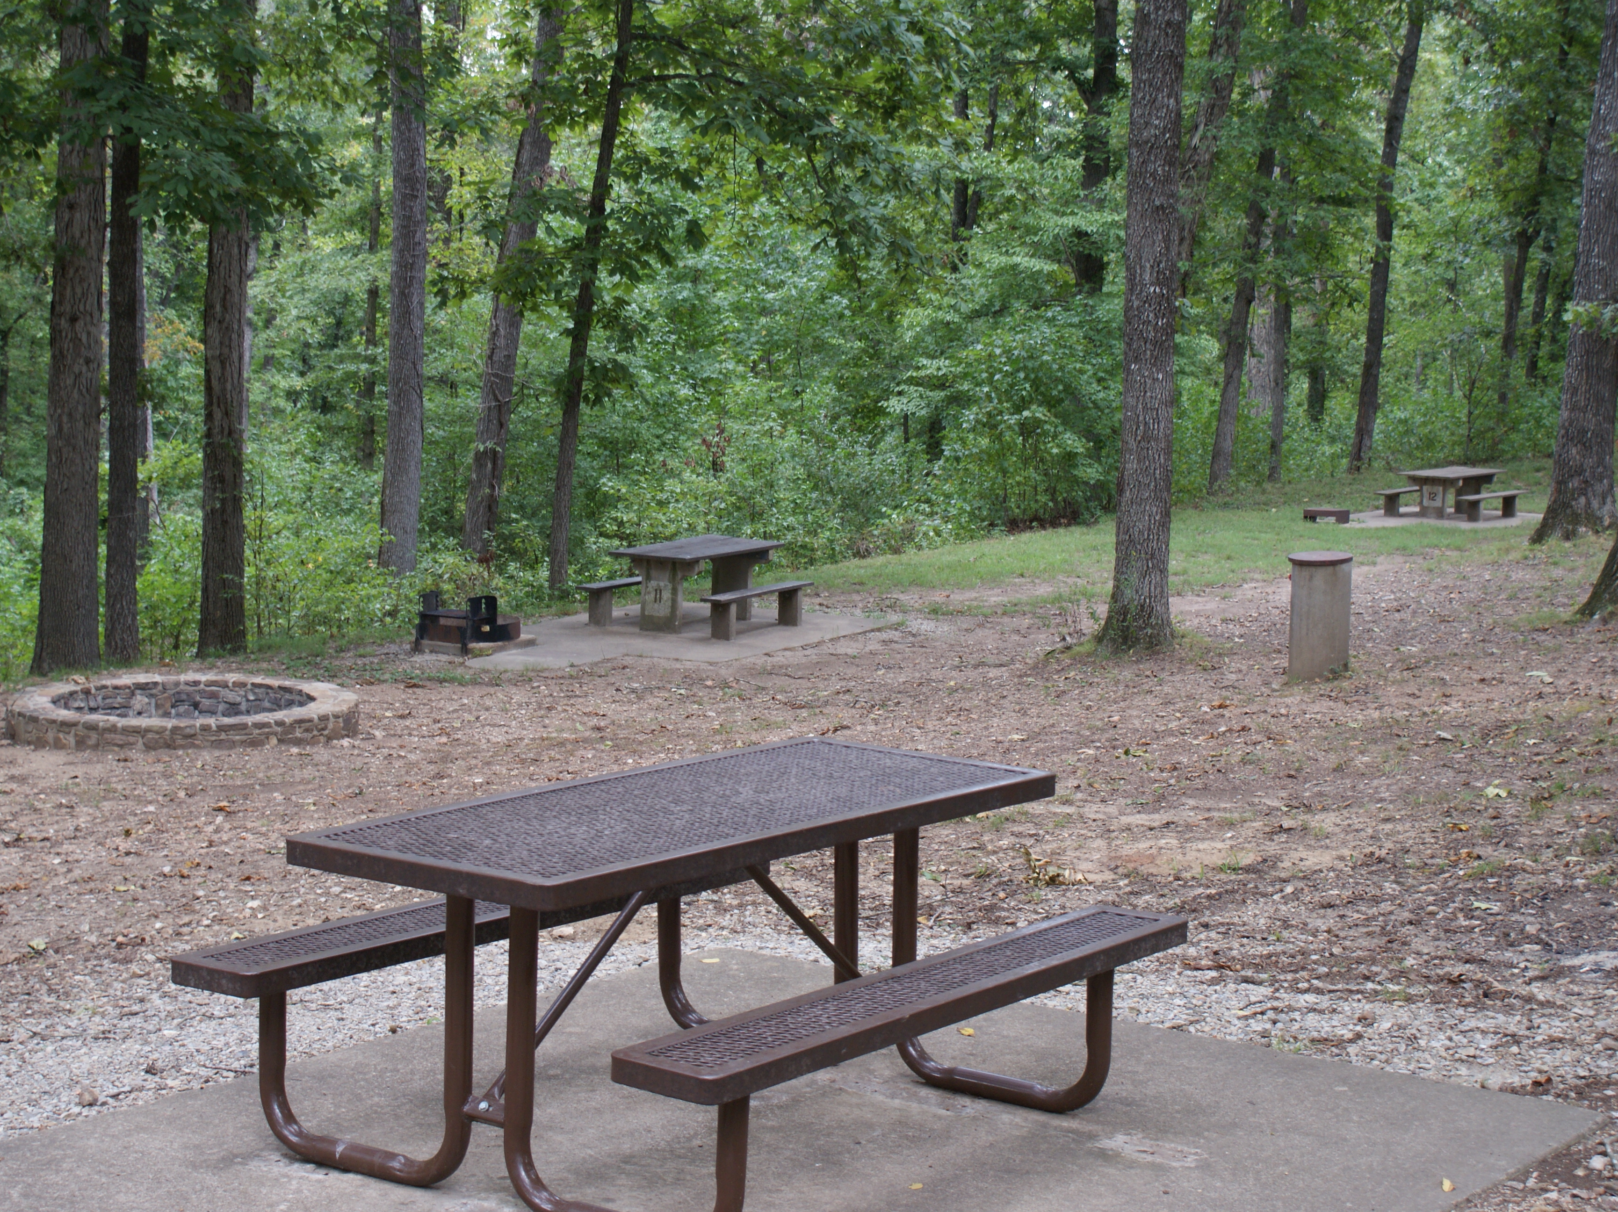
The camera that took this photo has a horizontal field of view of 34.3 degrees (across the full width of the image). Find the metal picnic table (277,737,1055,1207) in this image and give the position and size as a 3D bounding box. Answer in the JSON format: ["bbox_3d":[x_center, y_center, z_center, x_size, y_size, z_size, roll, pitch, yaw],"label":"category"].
[{"bbox_3d":[-0.250,0.829,5.984,0.763,0.772,1.829,5,7,37],"label":"metal picnic table"}]

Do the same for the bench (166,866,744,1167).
[{"bbox_3d":[-0.764,0.943,6.387,0.275,0.459,1.820,5,7,37],"label":"bench"}]

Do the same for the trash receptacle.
[{"bbox_3d":[3.281,0.064,16.800,0.411,0.811,0.411,1,7,0],"label":"trash receptacle"}]

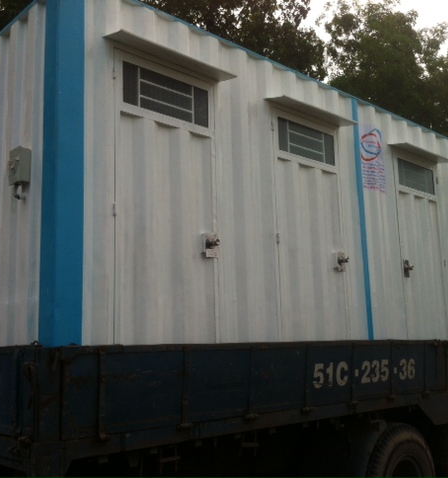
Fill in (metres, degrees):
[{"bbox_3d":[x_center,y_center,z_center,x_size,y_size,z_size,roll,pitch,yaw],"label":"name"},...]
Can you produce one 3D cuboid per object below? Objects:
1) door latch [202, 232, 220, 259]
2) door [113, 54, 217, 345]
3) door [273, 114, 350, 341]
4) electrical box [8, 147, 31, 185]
[{"bbox_3d":[-0.077,0.038,4.254,0.105,0.170,0.080,8,-15,-42],"label":"door latch"},{"bbox_3d":[-0.368,-0.185,4.113,0.820,1.960,0.065,8,-15,-42],"label":"door"},{"bbox_3d":[0.673,-0.025,5.069,0.805,1.950,0.065,8,-15,-42],"label":"door"},{"bbox_3d":[-1.228,-0.427,3.895,0.083,0.220,0.130,8,-15,-42],"label":"electrical box"}]

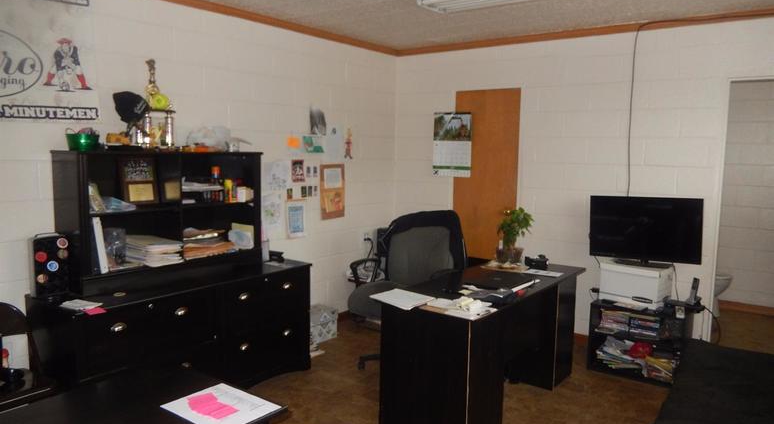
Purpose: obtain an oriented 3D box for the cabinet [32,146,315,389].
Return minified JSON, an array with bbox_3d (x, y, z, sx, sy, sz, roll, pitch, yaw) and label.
[{"bbox_3d":[-1.217,0.387,3.367,0.590,1.482,1.530,6,8,38],"label":"cabinet"}]

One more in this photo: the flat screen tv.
[{"bbox_3d":[1.807,0.139,3.919,0.720,0.478,0.170,5,7,30],"label":"flat screen tv"}]

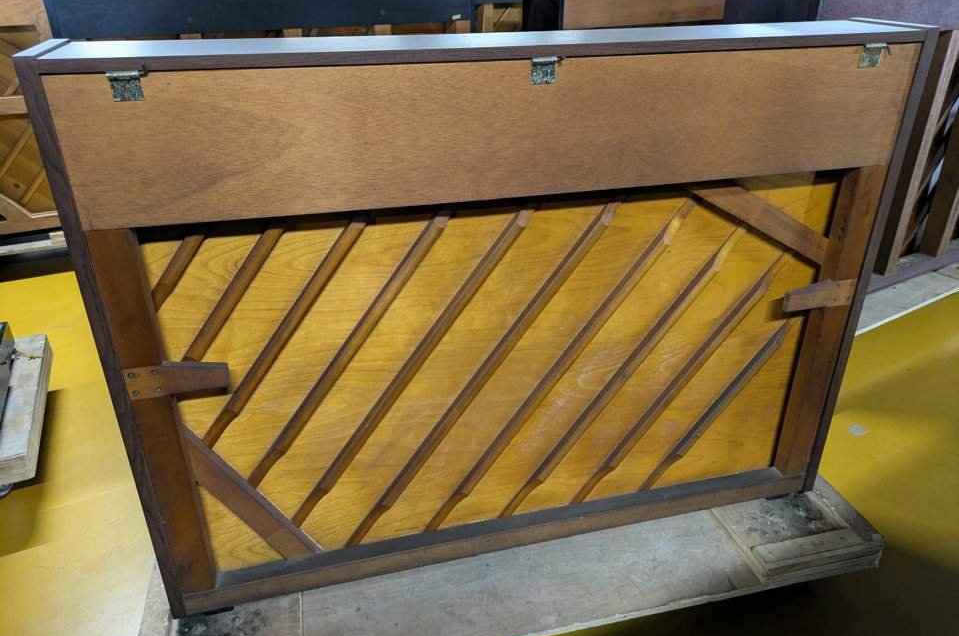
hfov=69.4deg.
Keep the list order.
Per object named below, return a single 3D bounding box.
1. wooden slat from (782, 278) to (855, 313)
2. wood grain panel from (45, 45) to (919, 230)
[{"bbox_3d":[0.718,-0.052,1.470,0.164,0.060,0.024,-7,27,-13],"label":"wooden slat"},{"bbox_3d":[0.101,-0.316,1.153,1.433,0.221,0.016,-7,27,-13],"label":"wood grain panel"}]

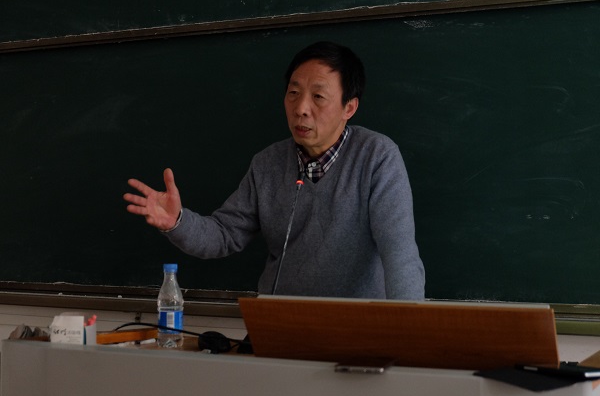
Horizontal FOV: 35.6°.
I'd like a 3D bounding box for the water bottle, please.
[{"bbox_3d":[-0.284,0.236,2.050,0.057,0.183,0.057,0,-1,-8],"label":"water bottle"}]

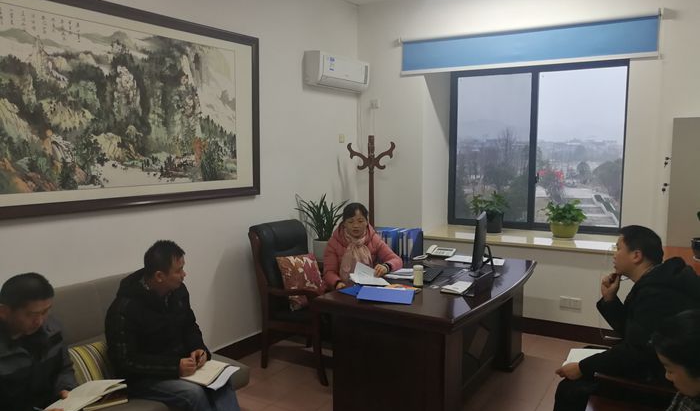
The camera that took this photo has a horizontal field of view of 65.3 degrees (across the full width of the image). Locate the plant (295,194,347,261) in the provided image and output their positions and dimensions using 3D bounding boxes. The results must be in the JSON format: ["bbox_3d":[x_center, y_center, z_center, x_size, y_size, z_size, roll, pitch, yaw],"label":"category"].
[{"bbox_3d":[-0.241,0.186,4.612,0.450,0.580,0.450,0,6,0],"label":"plant"}]

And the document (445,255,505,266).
[{"bbox_3d":[1.013,0.426,4.348,0.430,0.015,0.270,4,7,31],"label":"document"}]

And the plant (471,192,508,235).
[{"bbox_3d":[1.412,0.071,5.528,0.380,0.420,0.370,4,7,32],"label":"plant"}]

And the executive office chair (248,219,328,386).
[{"bbox_3d":[-0.304,0.678,4.181,0.720,1.080,0.610,4,7,31],"label":"executive office chair"}]

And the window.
[{"bbox_3d":[1.821,-0.561,5.419,1.740,1.660,0.100,4,7,31],"label":"window"}]

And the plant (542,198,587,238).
[{"bbox_3d":[2.021,0.112,5.098,0.380,0.370,0.360,4,7,31],"label":"plant"}]

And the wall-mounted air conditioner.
[{"bbox_3d":[-0.105,-1.213,5.037,0.200,0.285,0.830,4,7,32],"label":"wall-mounted air conditioner"}]

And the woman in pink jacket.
[{"bbox_3d":[0.086,0.620,3.783,0.580,1.270,0.750,-2,6,-20],"label":"woman in pink jacket"}]

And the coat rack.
[{"bbox_3d":[0.194,0.213,5.321,0.470,1.770,0.470,0,6,0],"label":"coat rack"}]

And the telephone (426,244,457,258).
[{"bbox_3d":[0.748,0.364,4.463,0.200,0.090,0.210,4,7,32],"label":"telephone"}]

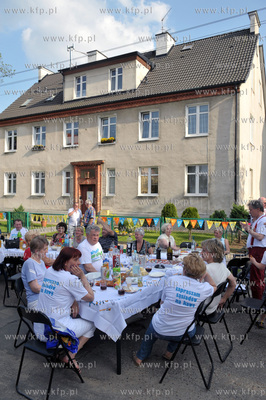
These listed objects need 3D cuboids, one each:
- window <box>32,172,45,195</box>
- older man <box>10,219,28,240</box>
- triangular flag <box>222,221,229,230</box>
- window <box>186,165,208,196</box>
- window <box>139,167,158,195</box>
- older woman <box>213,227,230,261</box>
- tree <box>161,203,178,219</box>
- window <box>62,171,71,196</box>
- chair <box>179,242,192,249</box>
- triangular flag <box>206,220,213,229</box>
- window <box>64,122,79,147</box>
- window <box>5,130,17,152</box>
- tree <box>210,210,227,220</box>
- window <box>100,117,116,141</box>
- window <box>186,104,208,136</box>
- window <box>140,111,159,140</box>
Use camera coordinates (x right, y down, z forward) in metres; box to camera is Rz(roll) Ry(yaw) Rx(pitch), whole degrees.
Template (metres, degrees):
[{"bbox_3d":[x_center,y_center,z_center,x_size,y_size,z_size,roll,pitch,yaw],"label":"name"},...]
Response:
[{"bbox_3d":[-6.056,-1.040,20.810,1.166,1.513,0.150,1,0,28],"label":"window"},{"bbox_3d":[-2.571,1.073,7.097,0.560,1.280,0.750,1,0,7],"label":"older man"},{"bbox_3d":[3.075,0.879,10.694,0.225,0.280,0.020,1,0,28],"label":"triangular flag"},{"bbox_3d":[3.183,-0.958,15.921,1.136,1.527,0.150,1,0,28],"label":"window"},{"bbox_3d":[0.916,-1.047,17.937,1.214,1.639,0.180,1,0,28],"label":"window"},{"bbox_3d":[1.770,1.100,6.650,0.660,1.180,0.460,1,0,-44],"label":"older woman"},{"bbox_3d":[1.660,0.870,14.400,0.760,1.560,0.760,1,0,28],"label":"tree"},{"bbox_3d":[-4.214,-1.060,20.721,0.662,1.630,0.180,1,0,28],"label":"window"},{"bbox_3d":[1.240,1.365,7.285,0.450,0.770,0.470,1,0,18],"label":"chair"},{"bbox_3d":[3.016,0.992,12.574,0.265,0.330,0.030,1,0,28],"label":"triangular flag"},{"bbox_3d":[-3.895,-4.209,20.588,1.230,1.648,0.180,1,0,28],"label":"window"},{"bbox_3d":[-8.730,-4.242,23.212,1.215,1.631,0.180,1,0,28],"label":"window"},{"bbox_3d":[3.586,1.049,13.496,0.720,1.200,0.720,1,0,28],"label":"tree"},{"bbox_3d":[-1.427,-3.995,18.400,1.121,1.605,0.150,1,0,28],"label":"window"},{"bbox_3d":[3.193,-3.920,15.955,1.146,1.575,0.150,1,0,28],"label":"window"},{"bbox_3d":[0.939,-4.154,17.964,1.221,1.659,0.180,1,0,28],"label":"window"}]

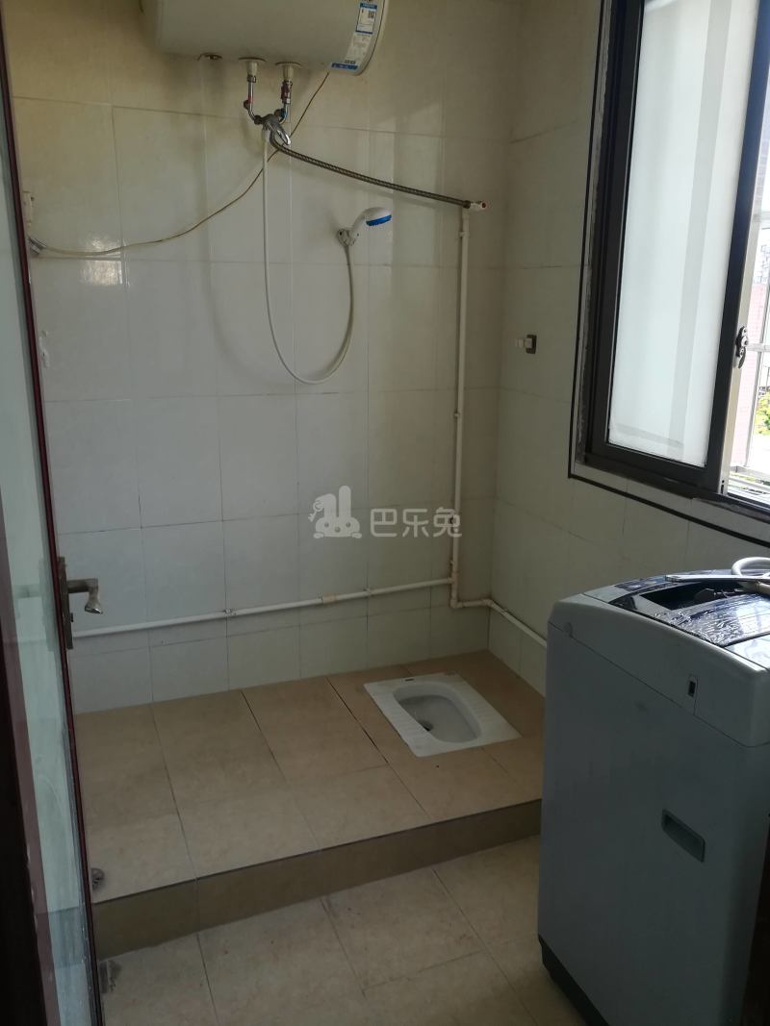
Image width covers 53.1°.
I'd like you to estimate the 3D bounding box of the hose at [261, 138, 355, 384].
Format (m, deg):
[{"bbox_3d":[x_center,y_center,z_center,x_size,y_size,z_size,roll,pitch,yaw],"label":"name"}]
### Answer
[{"bbox_3d":[-0.218,-0.746,2.322,0.312,0.709,0.151,-5,15,-21],"label":"hose"}]

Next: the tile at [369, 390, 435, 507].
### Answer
[{"bbox_3d":[0.058,-0.222,2.680,0.251,0.399,0.010,-5,15,-21],"label":"tile"}]

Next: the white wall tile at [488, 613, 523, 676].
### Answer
[{"bbox_3d":[0.448,0.455,2.849,0.012,0.192,0.240,-5,16,-22],"label":"white wall tile"}]

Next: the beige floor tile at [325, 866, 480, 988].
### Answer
[{"bbox_3d":[0.034,0.974,1.824,0.297,0.010,0.283,-5,15,-21],"label":"beige floor tile"}]

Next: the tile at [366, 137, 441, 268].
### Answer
[{"bbox_3d":[0.066,-0.997,2.487,0.252,0.400,0.010,-5,15,-21],"label":"tile"}]

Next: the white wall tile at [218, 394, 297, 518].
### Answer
[{"bbox_3d":[-0.406,-0.178,2.464,0.250,0.399,0.012,-5,16,-22],"label":"white wall tile"}]

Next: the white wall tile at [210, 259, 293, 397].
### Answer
[{"bbox_3d":[-0.402,-0.564,2.363,0.250,0.399,0.012,-5,16,-22],"label":"white wall tile"}]

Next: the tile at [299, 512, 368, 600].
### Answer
[{"bbox_3d":[-0.178,0.173,2.696,0.250,0.370,0.010,-5,15,-21],"label":"tile"}]

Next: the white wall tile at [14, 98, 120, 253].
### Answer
[{"bbox_3d":[-0.870,-0.914,2.122,0.251,0.399,0.010,-5,15,-21],"label":"white wall tile"}]

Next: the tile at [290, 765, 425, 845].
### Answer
[{"bbox_3d":[-0.069,0.772,2.023,0.297,0.012,0.280,-5,16,-22],"label":"tile"}]

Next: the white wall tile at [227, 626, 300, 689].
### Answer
[{"bbox_3d":[-0.412,0.497,2.641,0.250,0.199,0.012,-5,16,-22],"label":"white wall tile"}]

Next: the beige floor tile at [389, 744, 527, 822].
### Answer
[{"bbox_3d":[0.198,0.752,2.158,0.294,0.010,0.281,-5,15,-21],"label":"beige floor tile"}]

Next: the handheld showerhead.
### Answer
[{"bbox_3d":[-0.067,-0.880,2.376,0.186,0.119,0.081,6,15,22],"label":"handheld showerhead"}]

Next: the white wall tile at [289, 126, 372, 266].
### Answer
[{"bbox_3d":[-0.168,-0.976,2.396,0.252,0.400,0.010,-5,15,-21],"label":"white wall tile"}]

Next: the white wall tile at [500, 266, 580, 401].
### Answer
[{"bbox_3d":[0.494,-0.585,2.508,0.010,0.400,0.464,-4,15,-19],"label":"white wall tile"}]

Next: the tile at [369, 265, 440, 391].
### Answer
[{"bbox_3d":[0.061,-0.610,2.583,0.251,0.399,0.010,-5,15,-21],"label":"tile"}]

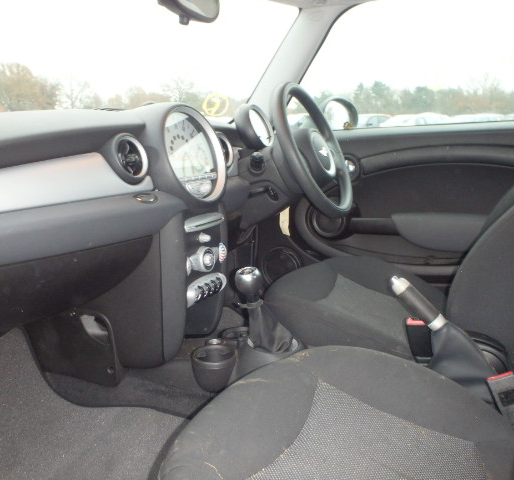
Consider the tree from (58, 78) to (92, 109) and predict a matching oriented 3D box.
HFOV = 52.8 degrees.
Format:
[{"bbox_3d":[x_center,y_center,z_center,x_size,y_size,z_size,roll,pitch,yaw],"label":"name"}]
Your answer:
[{"bbox_3d":[-27.200,-20.780,77.318,5.200,8.600,5.200,0,13,0],"label":"tree"}]

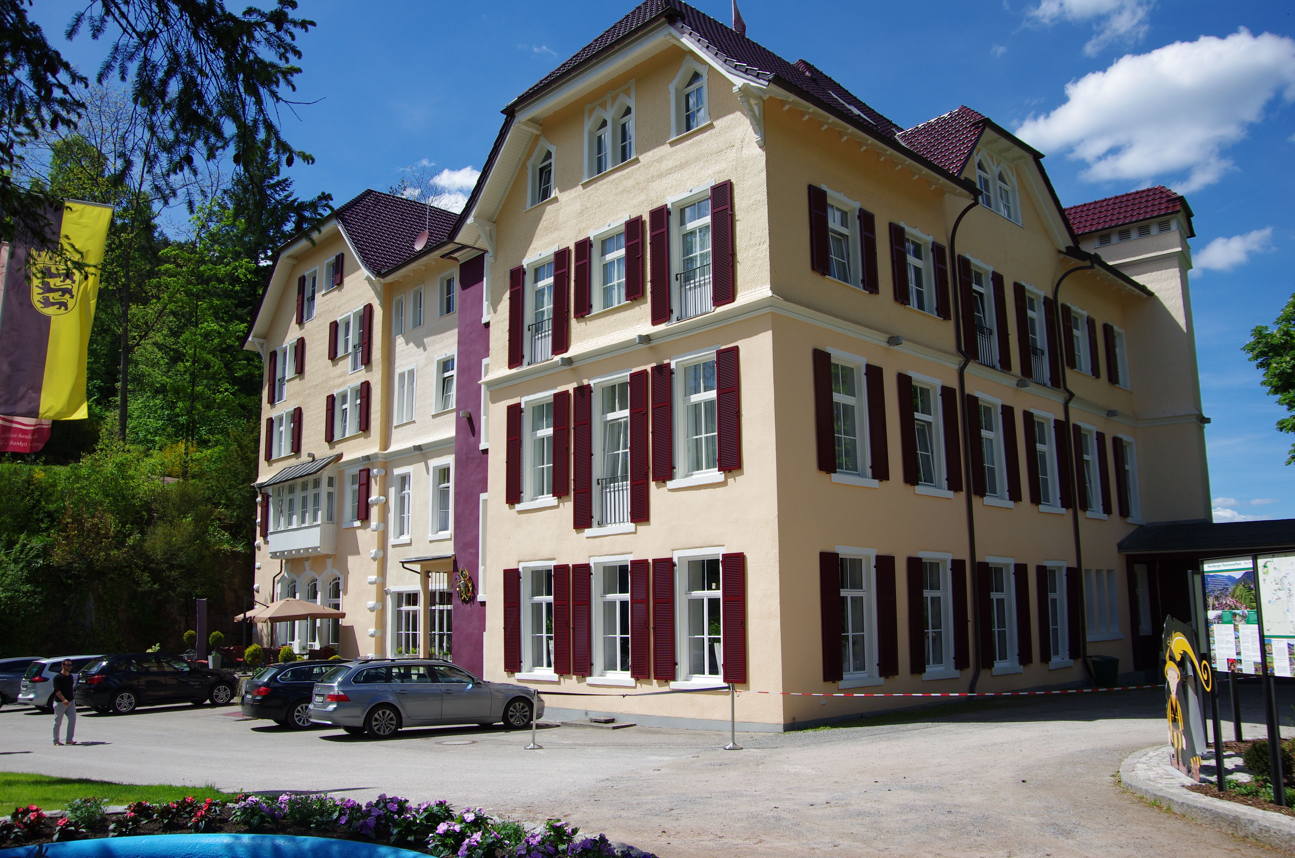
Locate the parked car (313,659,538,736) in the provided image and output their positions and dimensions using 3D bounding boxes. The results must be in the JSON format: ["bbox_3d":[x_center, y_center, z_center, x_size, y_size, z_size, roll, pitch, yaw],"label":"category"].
[{"bbox_3d":[-4.510,5.586,20.314,4.840,1.485,1.850,7,-15,-32],"label":"parked car"}]

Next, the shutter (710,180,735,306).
[{"bbox_3d":[1.527,-3.786,19.758,0.540,2.601,0.050,-11,-15,44],"label":"shutter"}]

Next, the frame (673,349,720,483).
[{"bbox_3d":[1.055,-0.262,20.202,1.398,2.689,0.180,-11,-15,43],"label":"frame"}]

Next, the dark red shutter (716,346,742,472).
[{"bbox_3d":[1.597,-0.397,19.066,0.550,2.446,0.050,-11,-15,44],"label":"dark red shutter"}]

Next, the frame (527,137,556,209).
[{"bbox_3d":[-2.713,-6.765,25.447,0.200,1.800,1.090,10,-15,-44],"label":"frame"}]

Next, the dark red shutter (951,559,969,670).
[{"bbox_3d":[7.298,4.301,22.546,0.620,2.490,0.060,9,-15,-42],"label":"dark red shutter"}]

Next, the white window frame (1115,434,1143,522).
[{"bbox_3d":[15.446,1.602,31.093,1.400,2.800,0.200,9,-15,-42],"label":"white window frame"}]

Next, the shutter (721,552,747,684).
[{"bbox_3d":[1.654,3.652,18.767,0.552,2.458,0.060,-11,-15,43],"label":"shutter"}]

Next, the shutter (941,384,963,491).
[{"bbox_3d":[7.159,0.232,22.751,0.600,2.468,0.050,10,-15,-42],"label":"shutter"}]

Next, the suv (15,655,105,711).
[{"bbox_3d":[-18.000,8.360,32.050,1.900,1.670,4.650,-10,-13,34],"label":"suv"}]

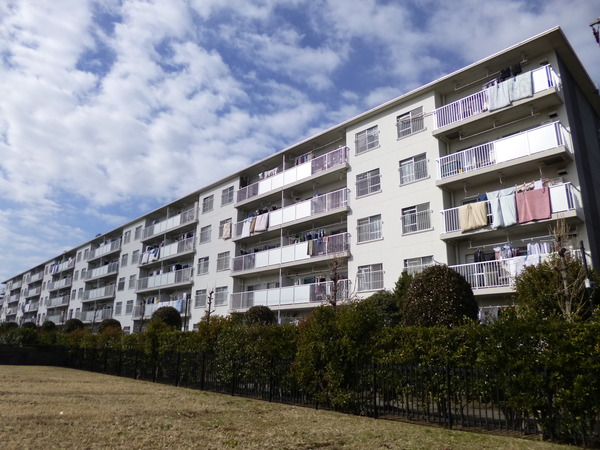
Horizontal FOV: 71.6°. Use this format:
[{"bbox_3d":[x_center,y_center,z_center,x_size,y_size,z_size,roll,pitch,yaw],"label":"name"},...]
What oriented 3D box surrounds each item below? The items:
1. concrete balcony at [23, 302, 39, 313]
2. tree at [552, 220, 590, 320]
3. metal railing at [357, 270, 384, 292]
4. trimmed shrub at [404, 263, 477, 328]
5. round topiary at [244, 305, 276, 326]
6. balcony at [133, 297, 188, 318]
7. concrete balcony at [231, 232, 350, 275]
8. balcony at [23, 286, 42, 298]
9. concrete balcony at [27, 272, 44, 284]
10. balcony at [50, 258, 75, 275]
[{"bbox_3d":[-47.631,14.955,74.892,1.300,1.350,11.366,15,-21,-42],"label":"concrete balcony"},{"bbox_3d":[7.526,2.126,11.476,1.150,5.018,1.150,15,-21,-42],"label":"tree"},{"bbox_3d":[3.713,2.952,21.803,0.170,0.983,1.757,15,-21,-42],"label":"metal railing"},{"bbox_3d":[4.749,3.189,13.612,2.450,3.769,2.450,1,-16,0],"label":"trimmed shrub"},{"bbox_3d":[-2.037,5.607,20.853,1.800,3.117,1.800,15,-21,-42],"label":"round topiary"},{"bbox_3d":[-12.474,7.940,38.483,1.177,1.375,11.194,15,-21,-42],"label":"balcony"},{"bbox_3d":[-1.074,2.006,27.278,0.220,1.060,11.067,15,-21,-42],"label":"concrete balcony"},{"bbox_3d":[-47.605,12.402,75.605,1.300,1.350,11.366,15,-21,-42],"label":"balcony"},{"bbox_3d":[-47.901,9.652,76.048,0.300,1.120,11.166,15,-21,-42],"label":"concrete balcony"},{"bbox_3d":[-35.841,6.682,64.526,1.300,1.350,11.366,15,-21,-42],"label":"balcony"}]

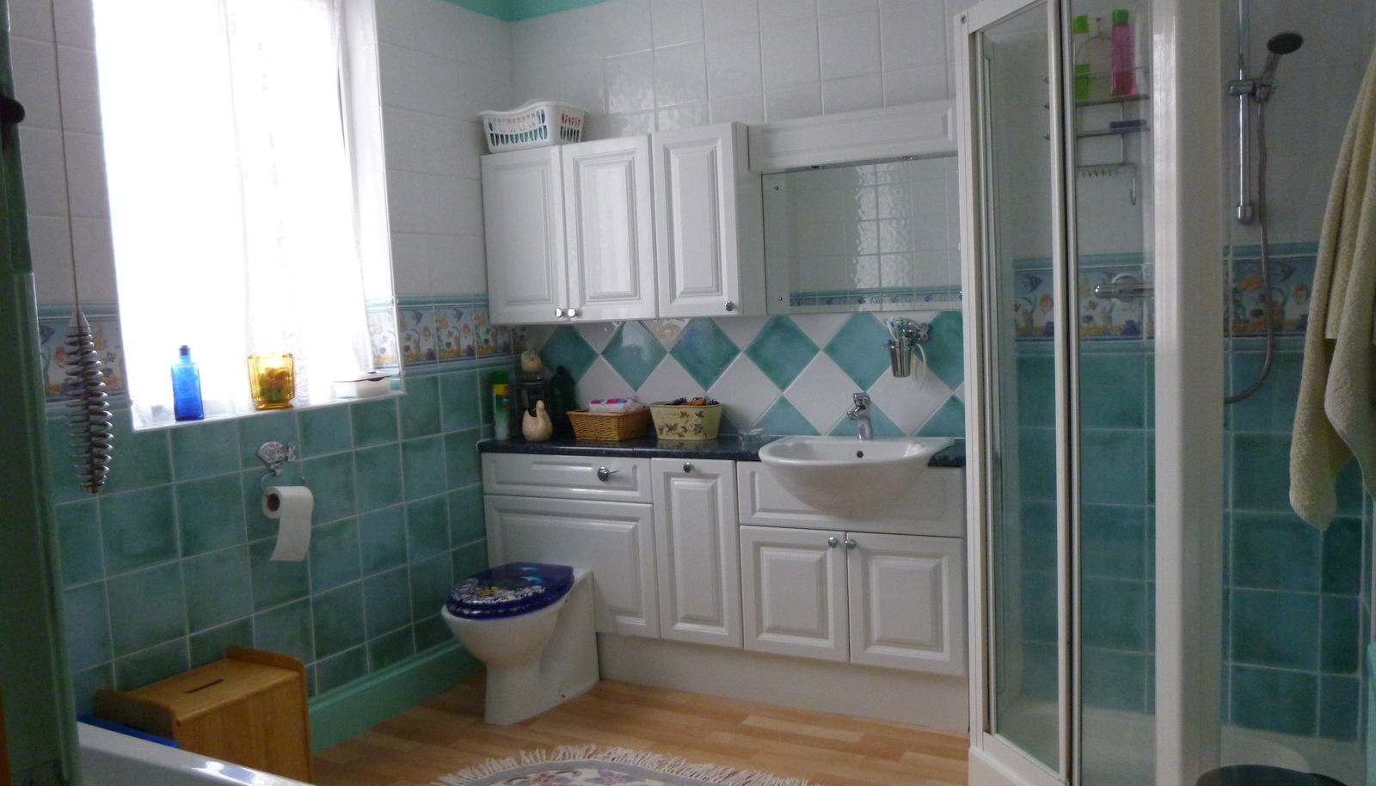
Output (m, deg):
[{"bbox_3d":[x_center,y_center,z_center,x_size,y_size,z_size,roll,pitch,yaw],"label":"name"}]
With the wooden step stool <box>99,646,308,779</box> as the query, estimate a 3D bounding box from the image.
[{"bbox_3d":[-1.176,0.898,2.441,0.297,0.410,0.358,0,5,28],"label":"wooden step stool"}]

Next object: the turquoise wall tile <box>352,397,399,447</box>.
[{"bbox_3d":[-0.982,0.097,3.128,0.010,0.140,0.197,0,5,29],"label":"turquoise wall tile"}]

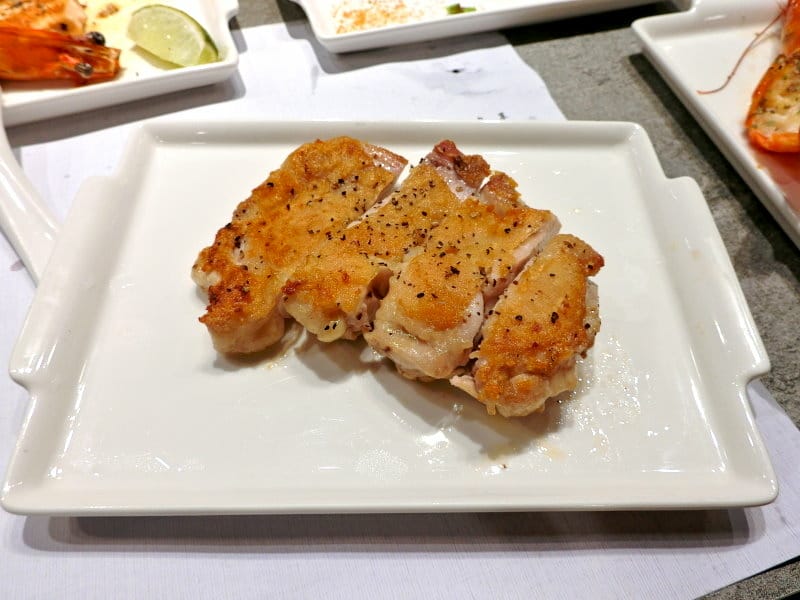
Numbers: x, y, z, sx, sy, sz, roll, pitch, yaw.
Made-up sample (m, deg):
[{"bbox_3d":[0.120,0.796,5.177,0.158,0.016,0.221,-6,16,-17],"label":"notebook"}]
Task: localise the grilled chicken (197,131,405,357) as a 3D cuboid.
[{"bbox_3d":[-0.046,-0.033,0.253,0.054,0.024,0.119,25,60,15],"label":"grilled chicken"}]

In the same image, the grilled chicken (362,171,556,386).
[{"bbox_3d":[0.031,-0.015,0.241,0.046,0.025,0.102,31,61,18],"label":"grilled chicken"}]

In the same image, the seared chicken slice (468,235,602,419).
[{"bbox_3d":[0.058,0.008,0.227,0.041,0.024,0.081,28,61,17],"label":"seared chicken slice"}]

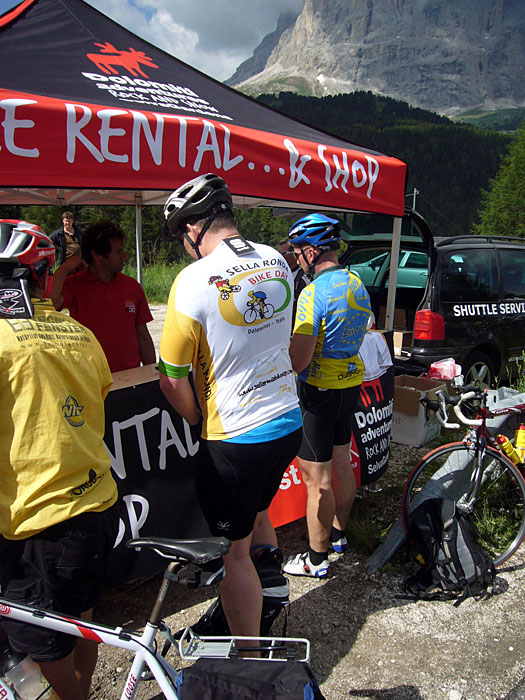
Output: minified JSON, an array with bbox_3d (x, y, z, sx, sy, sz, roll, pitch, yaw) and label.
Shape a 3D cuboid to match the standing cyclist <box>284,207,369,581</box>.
[{"bbox_3d":[0.283,0.258,2.814,0.455,1.802,0.475,11,16,37],"label":"standing cyclist"}]

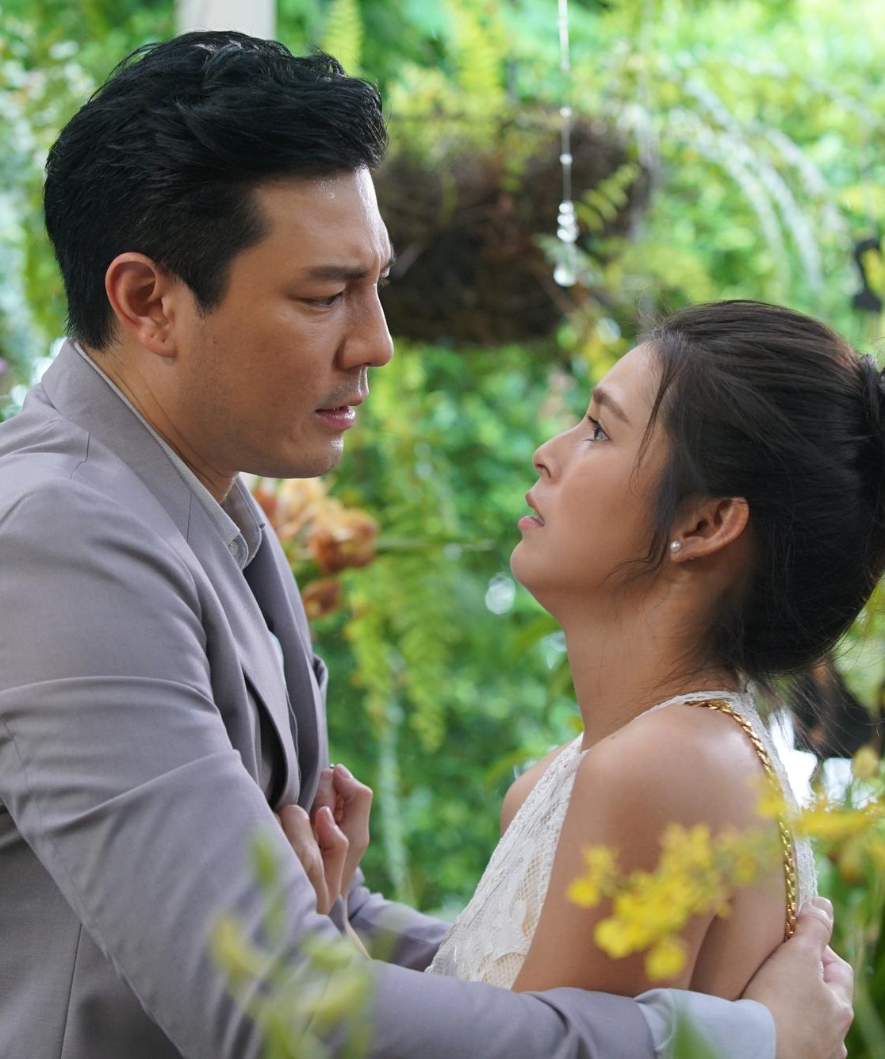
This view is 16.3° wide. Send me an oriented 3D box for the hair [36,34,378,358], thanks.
[{"bbox_3d":[-0.136,-0.203,1.850,0.208,0.190,0.178,6,-6,12],"label":"hair"}]

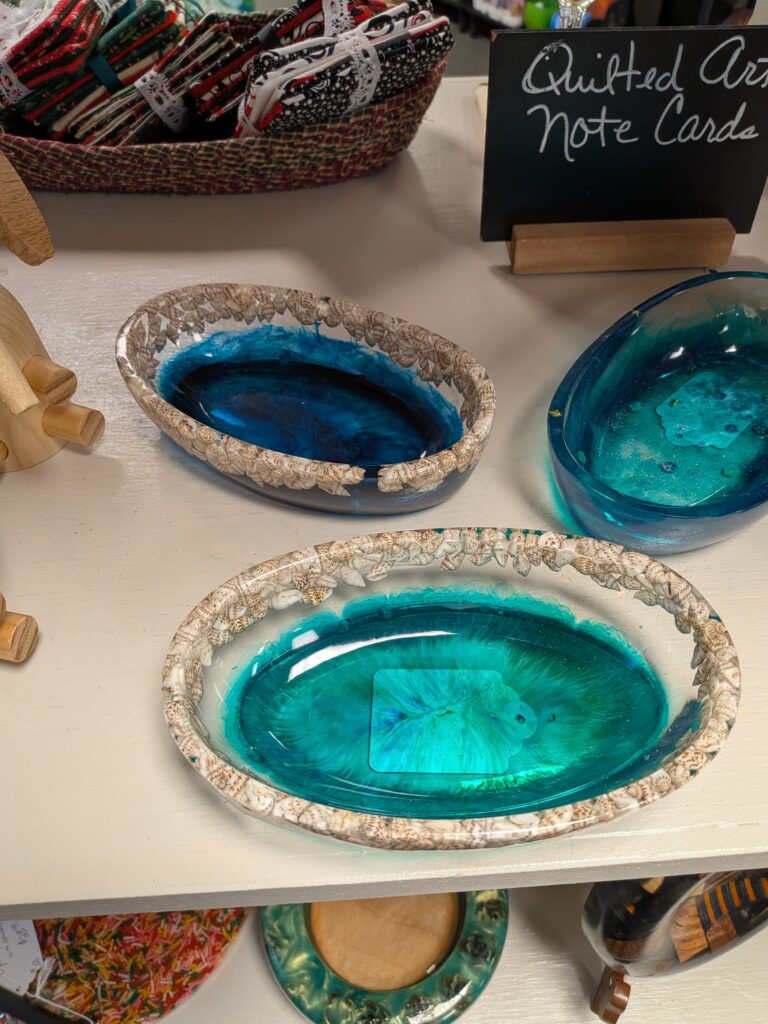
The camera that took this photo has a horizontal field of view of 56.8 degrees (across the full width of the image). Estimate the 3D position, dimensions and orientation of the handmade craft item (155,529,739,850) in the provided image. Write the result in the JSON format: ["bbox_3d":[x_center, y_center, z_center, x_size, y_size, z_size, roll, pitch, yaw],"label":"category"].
[{"bbox_3d":[0.031,0.082,0.329,0.250,0.053,0.150,-3,51,-3],"label":"handmade craft item"}]

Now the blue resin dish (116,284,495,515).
[{"bbox_3d":[-0.052,-0.071,0.453,0.250,0.053,0.150,21,54,16],"label":"blue resin dish"}]

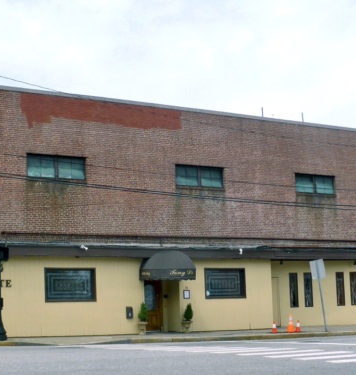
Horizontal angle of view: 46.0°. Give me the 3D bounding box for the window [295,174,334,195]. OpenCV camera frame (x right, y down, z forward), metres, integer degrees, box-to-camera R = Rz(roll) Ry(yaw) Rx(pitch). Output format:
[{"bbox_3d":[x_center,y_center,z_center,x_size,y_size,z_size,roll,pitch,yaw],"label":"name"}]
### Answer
[{"bbox_3d":[5.990,-0.131,18.250,1.990,0.830,0.150,3,-8,-19],"label":"window"}]

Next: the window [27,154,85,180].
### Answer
[{"bbox_3d":[-4.293,-0.709,14.850,1.990,0.830,0.150,3,-8,-19],"label":"window"}]

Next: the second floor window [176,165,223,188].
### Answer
[{"bbox_3d":[0.865,-0.419,16.550,1.990,0.830,0.150,3,-8,-19],"label":"second floor window"}]

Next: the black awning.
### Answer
[{"bbox_3d":[-0.381,2.925,15.650,2.080,1.080,0.900,3,-8,-19],"label":"black awning"}]

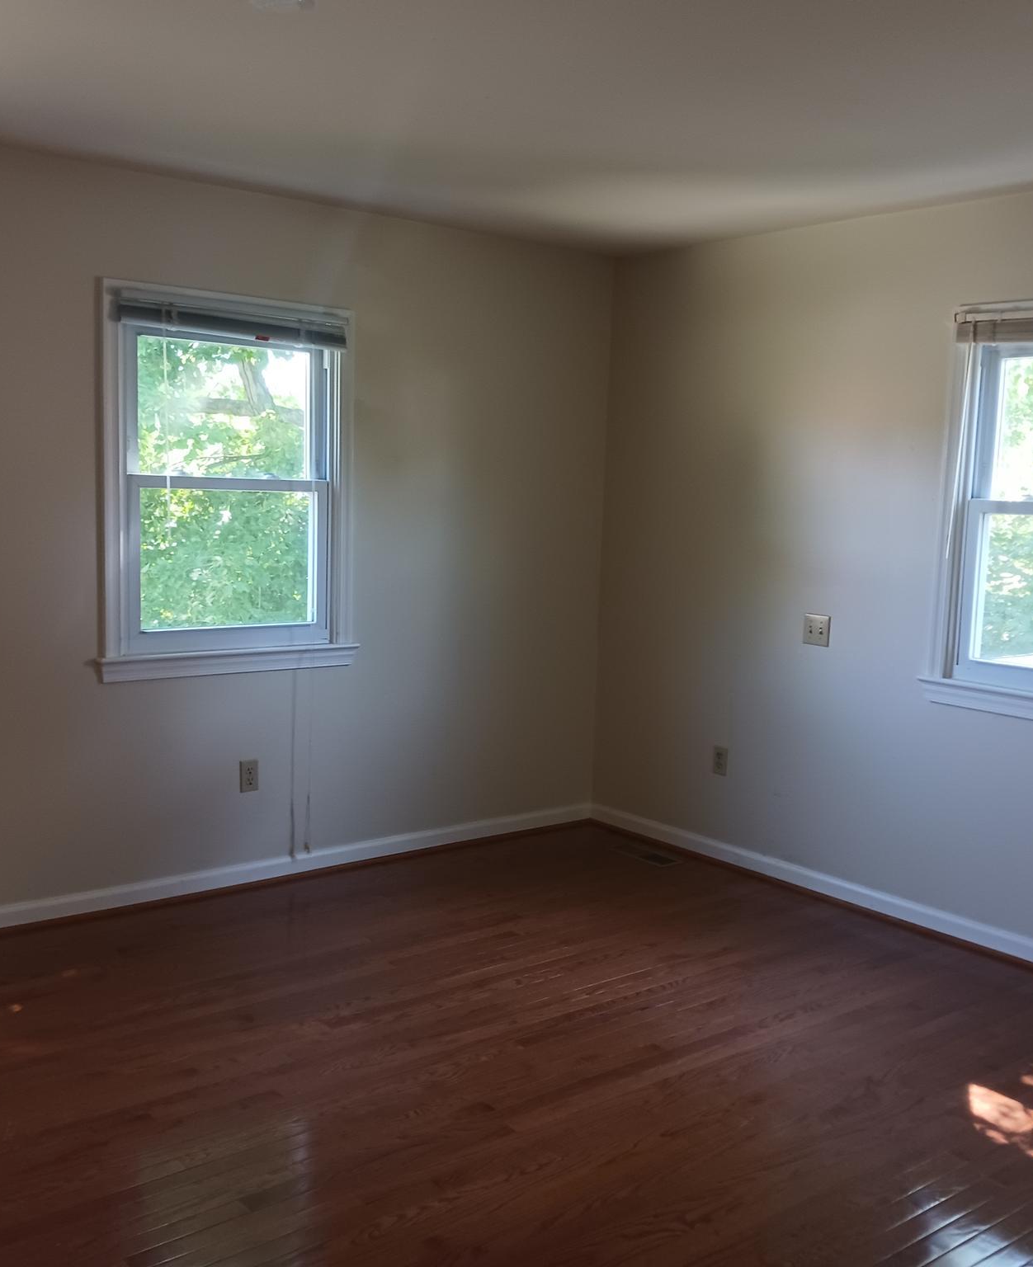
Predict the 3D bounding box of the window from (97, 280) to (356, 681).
[{"bbox_3d":[-0.962,-0.497,4.497,0.943,1.273,0.110,-3,8,-39],"label":"window"}]

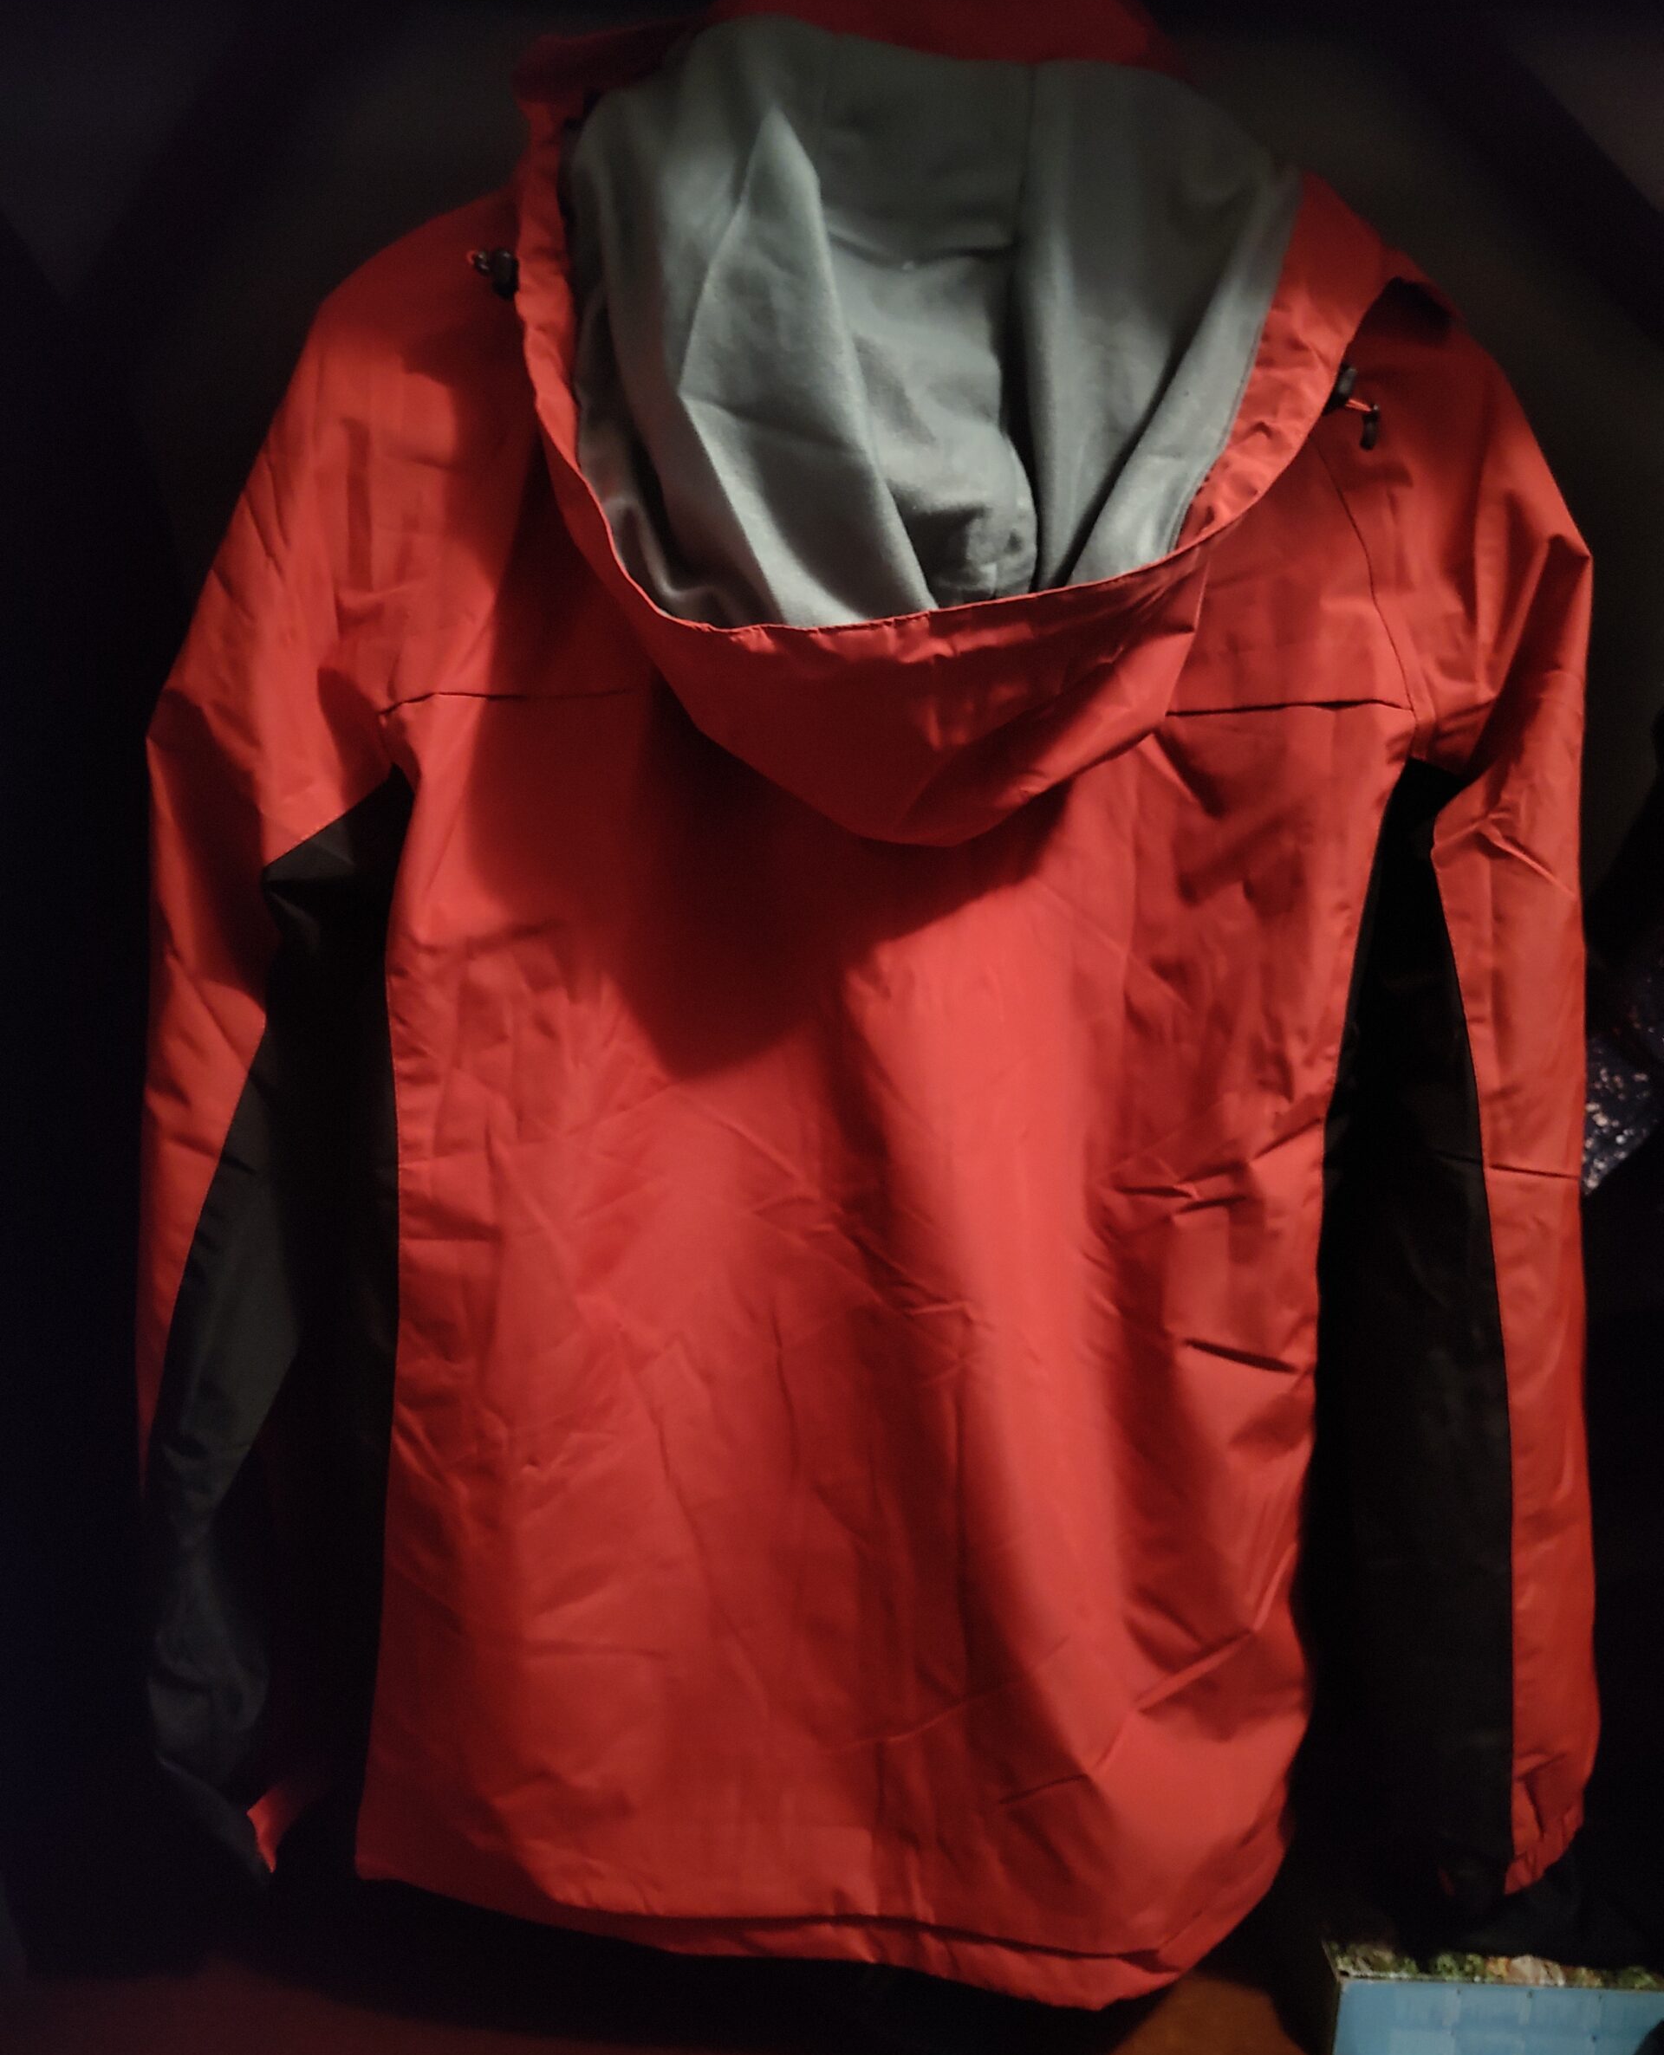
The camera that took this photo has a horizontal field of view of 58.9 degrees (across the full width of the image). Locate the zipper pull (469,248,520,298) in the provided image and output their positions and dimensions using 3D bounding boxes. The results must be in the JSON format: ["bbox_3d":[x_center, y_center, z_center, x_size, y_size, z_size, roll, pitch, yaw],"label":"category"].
[{"bbox_3d":[-0.144,-0.322,0.630,0.021,0.023,0.012,2,10,11],"label":"zipper pull"}]

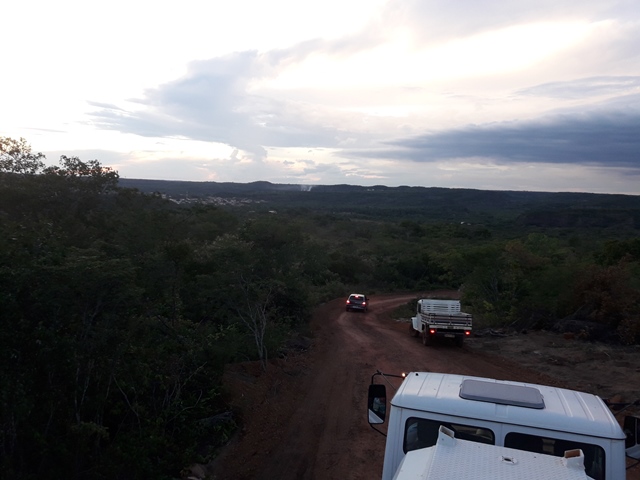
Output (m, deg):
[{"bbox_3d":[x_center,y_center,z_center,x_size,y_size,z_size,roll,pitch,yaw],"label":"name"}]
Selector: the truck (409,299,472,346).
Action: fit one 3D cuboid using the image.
[{"bbox_3d":[5.320,3.680,23.500,1.780,1.950,4.850,2,-5,0],"label":"truck"}]

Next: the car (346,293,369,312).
[{"bbox_3d":[3.200,5.250,43.600,1.680,1.450,3.950,4,-1,9],"label":"car"}]

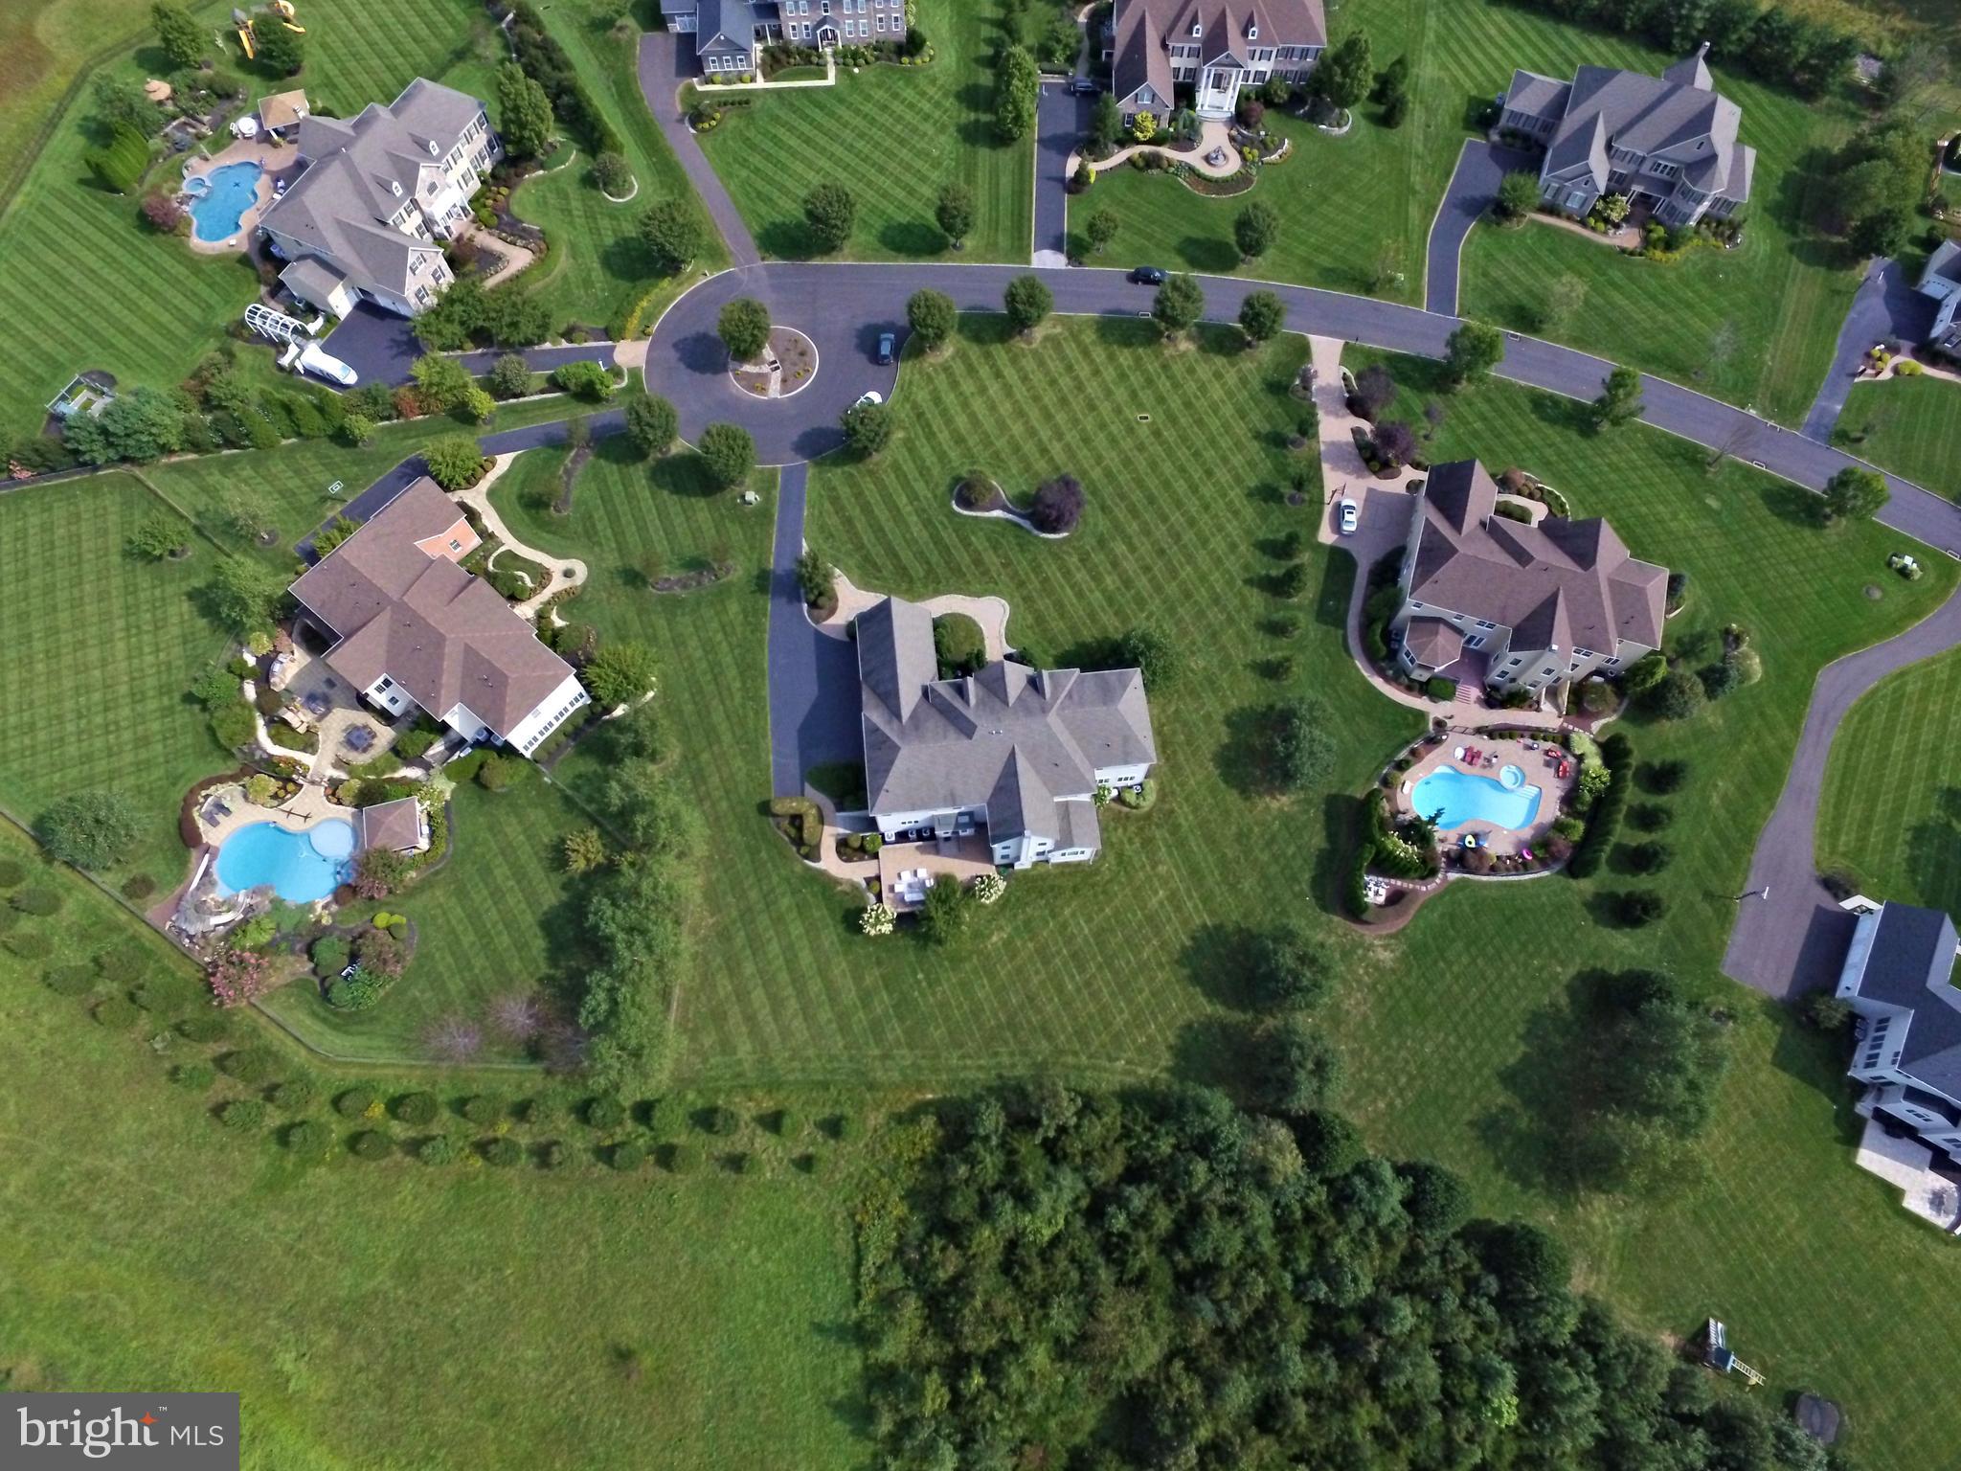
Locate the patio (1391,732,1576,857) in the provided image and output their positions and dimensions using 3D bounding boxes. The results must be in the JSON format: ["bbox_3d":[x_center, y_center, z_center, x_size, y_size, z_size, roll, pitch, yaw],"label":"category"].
[{"bbox_3d":[52.299,5.810,116.566,18.000,1.000,13.200,9,68,4],"label":"patio"}]

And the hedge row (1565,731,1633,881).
[{"bbox_3d":[62.990,7.309,114.676,2.000,3.000,15.400,24,70,10],"label":"hedge row"}]

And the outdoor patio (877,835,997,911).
[{"bbox_3d":[-4.125,13.415,113.972,11.700,1.000,7.600,-5,68,-1],"label":"outdoor patio"}]

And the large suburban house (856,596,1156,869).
[{"bbox_3d":[2.581,-0.934,114.508,28.750,10.500,27.110,-5,68,-1],"label":"large suburban house"}]

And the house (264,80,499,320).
[{"bbox_3d":[-76.992,-70.083,143.307,29.740,10.500,34.100,24,70,10],"label":"house"}]

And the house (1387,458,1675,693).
[{"bbox_3d":[58.659,-15.864,120.082,26.360,10.500,23.050,16,69,7],"label":"house"}]

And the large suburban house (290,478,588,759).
[{"bbox_3d":[-56.748,-11.802,119.446,31.440,10.500,20.720,37,73,14],"label":"large suburban house"}]

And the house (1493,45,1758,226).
[{"bbox_3d":[83.677,-77.865,145.057,31.690,10.500,21.270,19,69,8],"label":"house"}]

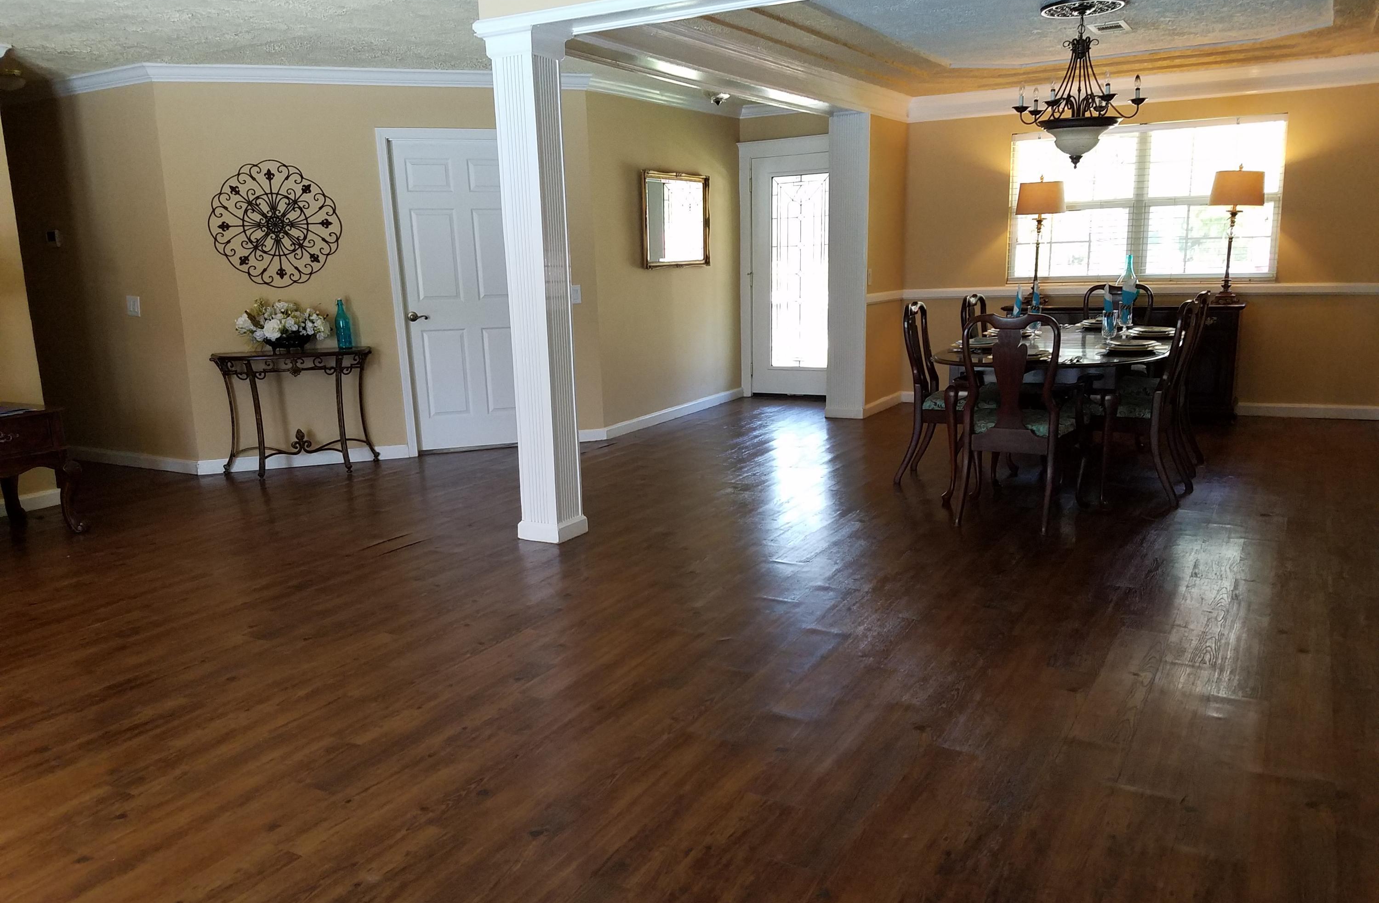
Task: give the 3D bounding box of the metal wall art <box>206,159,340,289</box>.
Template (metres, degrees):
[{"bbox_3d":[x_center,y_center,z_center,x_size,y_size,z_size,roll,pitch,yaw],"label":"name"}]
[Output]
[{"bbox_3d":[-2.587,-1.425,6.491,0.780,0.780,0.030,-5,11,-16],"label":"metal wall art"}]

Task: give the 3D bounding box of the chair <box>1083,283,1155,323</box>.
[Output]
[{"bbox_3d":[2.750,-0.577,6.784,0.540,0.980,0.620,5,13,30],"label":"chair"}]

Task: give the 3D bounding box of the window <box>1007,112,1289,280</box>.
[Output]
[{"bbox_3d":[3.304,-1.811,7.617,1.840,1.135,0.100,4,12,28],"label":"window"}]

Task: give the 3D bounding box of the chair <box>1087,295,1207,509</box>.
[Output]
[{"bbox_3d":[2.248,-0.263,5.242,0.570,0.995,0.500,5,13,32],"label":"chair"}]

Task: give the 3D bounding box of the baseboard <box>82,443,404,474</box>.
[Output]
[{"bbox_3d":[-3.112,0.057,6.837,2.470,0.083,0.540,-1,11,6],"label":"baseboard"}]

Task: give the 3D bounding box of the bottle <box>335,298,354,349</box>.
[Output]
[{"bbox_3d":[-2.183,-0.805,6.535,0.090,0.315,0.090,-5,11,-16],"label":"bottle"}]

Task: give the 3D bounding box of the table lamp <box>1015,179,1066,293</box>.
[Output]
[{"bbox_3d":[2.604,-1.563,7.751,0.360,0.917,0.360,4,12,28],"label":"table lamp"}]

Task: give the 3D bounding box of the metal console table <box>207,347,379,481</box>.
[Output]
[{"bbox_3d":[-2.454,-0.236,6.424,0.980,0.750,0.360,-5,12,-16],"label":"metal console table"}]

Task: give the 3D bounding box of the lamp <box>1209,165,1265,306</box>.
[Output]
[{"bbox_3d":[3.683,-1.458,6.997,0.335,0.910,0.300,5,13,30],"label":"lamp"}]

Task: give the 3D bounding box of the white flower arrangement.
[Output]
[{"bbox_3d":[-2.477,-0.767,6.326,0.550,0.330,0.340,-5,12,-16],"label":"white flower arrangement"}]

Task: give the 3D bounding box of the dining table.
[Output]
[{"bbox_3d":[2.042,-0.231,5.766,1.140,0.745,2.250,4,12,28],"label":"dining table"}]

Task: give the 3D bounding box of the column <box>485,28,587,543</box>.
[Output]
[{"bbox_3d":[-0.683,-0.713,4.708,0.240,2.260,0.240,4,12,28],"label":"column"}]

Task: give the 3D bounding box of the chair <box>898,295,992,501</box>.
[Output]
[{"bbox_3d":[1.478,-0.330,5.706,0.570,0.995,0.500,3,12,23],"label":"chair"}]

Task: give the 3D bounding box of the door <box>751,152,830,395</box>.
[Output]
[{"bbox_3d":[0.960,-1.488,8.886,0.910,2.030,0.050,4,12,28],"label":"door"}]

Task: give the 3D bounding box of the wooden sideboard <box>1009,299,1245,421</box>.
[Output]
[{"bbox_3d":[3.102,-0.652,7.506,1.580,0.825,0.430,5,13,30],"label":"wooden sideboard"}]

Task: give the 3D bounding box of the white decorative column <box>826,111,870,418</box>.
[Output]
[{"bbox_3d":[1.197,-1.356,7.739,0.285,2.220,0.190,5,13,30],"label":"white decorative column"}]

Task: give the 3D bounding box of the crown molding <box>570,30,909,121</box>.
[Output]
[{"bbox_3d":[0.648,-2.260,6.247,0.120,0.200,4.300,5,13,30],"label":"crown molding"}]

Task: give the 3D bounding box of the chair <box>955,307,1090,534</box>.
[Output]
[{"bbox_3d":[1.565,-0.170,4.926,0.540,0.980,0.620,4,13,28],"label":"chair"}]

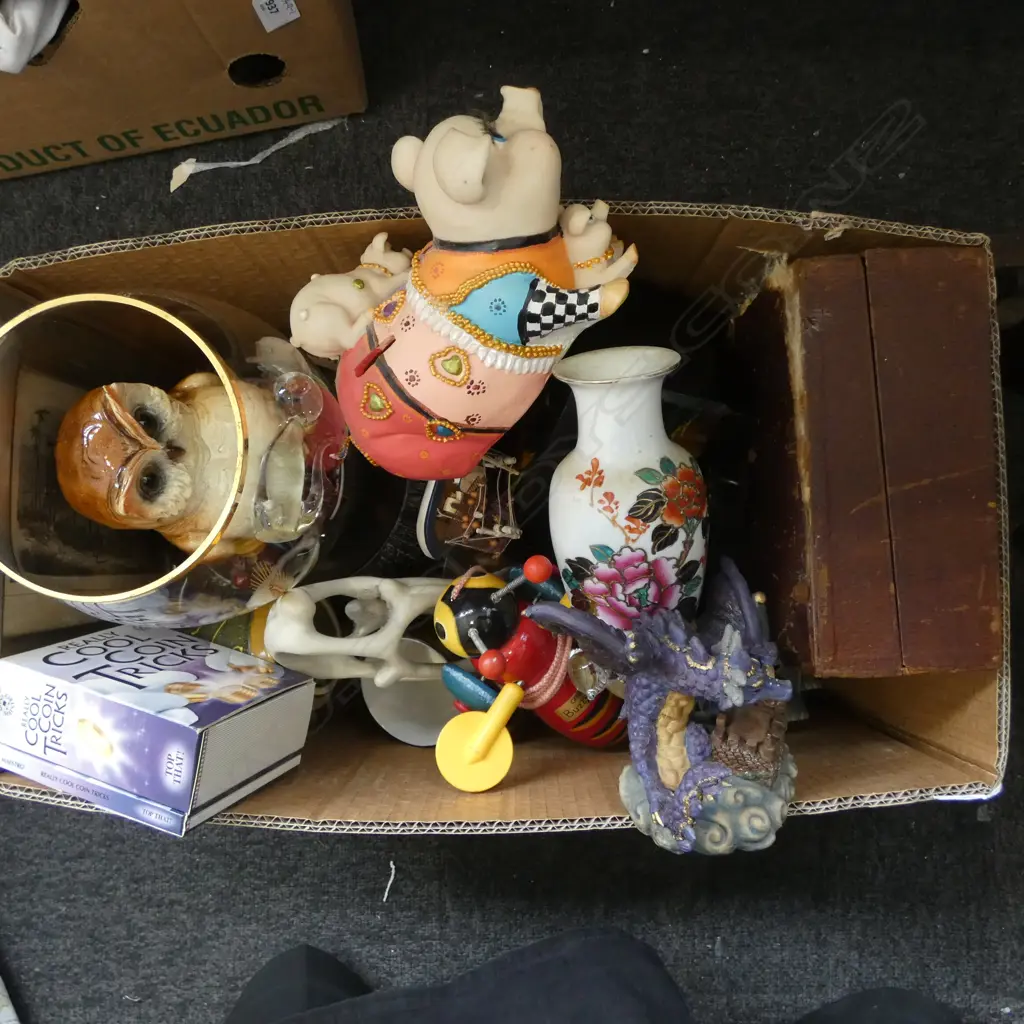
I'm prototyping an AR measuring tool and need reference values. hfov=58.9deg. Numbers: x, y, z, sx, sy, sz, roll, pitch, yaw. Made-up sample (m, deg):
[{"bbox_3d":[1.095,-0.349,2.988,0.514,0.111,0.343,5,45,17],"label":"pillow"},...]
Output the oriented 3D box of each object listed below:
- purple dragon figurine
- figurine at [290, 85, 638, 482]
[{"bbox_3d":[0.074,0.082,0.415,0.097,0.112,0.108,-26,127,-28],"label":"purple dragon figurine"},{"bbox_3d":[-0.022,-0.101,0.408,0.140,0.125,0.175,38,124,34],"label":"figurine"}]

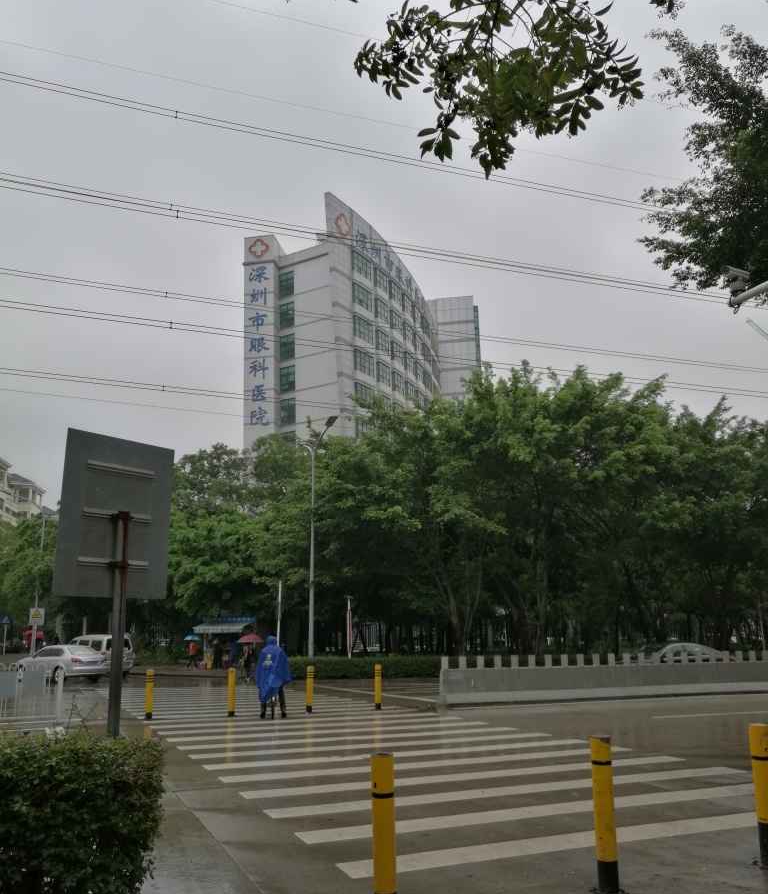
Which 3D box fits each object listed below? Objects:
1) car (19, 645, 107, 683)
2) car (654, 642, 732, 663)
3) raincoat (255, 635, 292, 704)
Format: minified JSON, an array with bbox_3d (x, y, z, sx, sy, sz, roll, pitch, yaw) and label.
[{"bbox_3d":[-13.531,9.162,33.626,4.600,1.470,1.780,-13,-18,41],"label":"car"},{"bbox_3d":[9.500,7.380,26.900,4.600,1.460,1.800,5,-14,-21],"label":"car"},{"bbox_3d":[-2.438,4.933,17.741,0.800,1.420,0.720,2,-14,-10],"label":"raincoat"}]

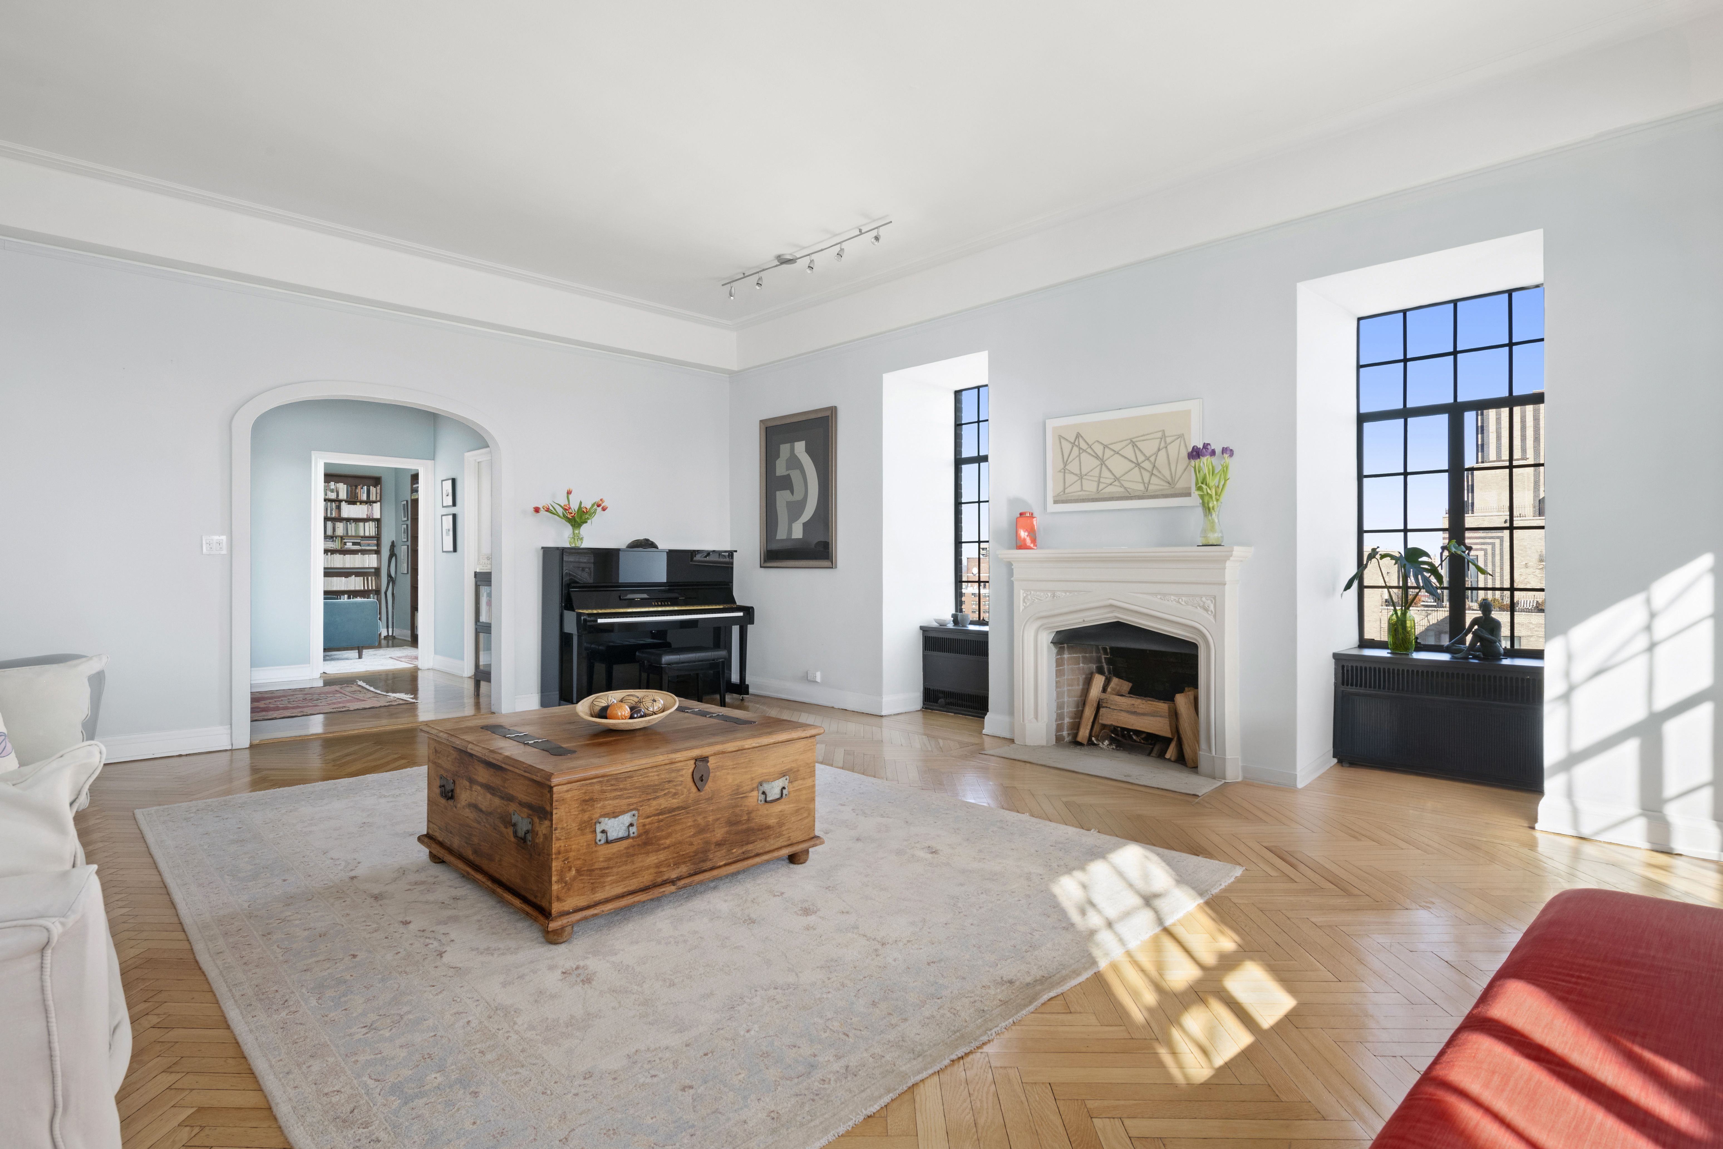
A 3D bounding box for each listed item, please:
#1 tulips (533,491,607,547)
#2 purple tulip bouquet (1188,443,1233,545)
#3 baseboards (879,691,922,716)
[{"bbox_3d":[-2.102,-0.400,6.243,0.480,0.410,0.400,0,1,-45],"label":"tulips"},{"bbox_3d":[1.796,-0.410,4.434,0.215,0.532,0.237,0,0,-45],"label":"purple tulip bouquet"},{"bbox_3d":[0.290,0.953,6.353,0.430,0.133,0.025,0,1,-45],"label":"baseboards"}]

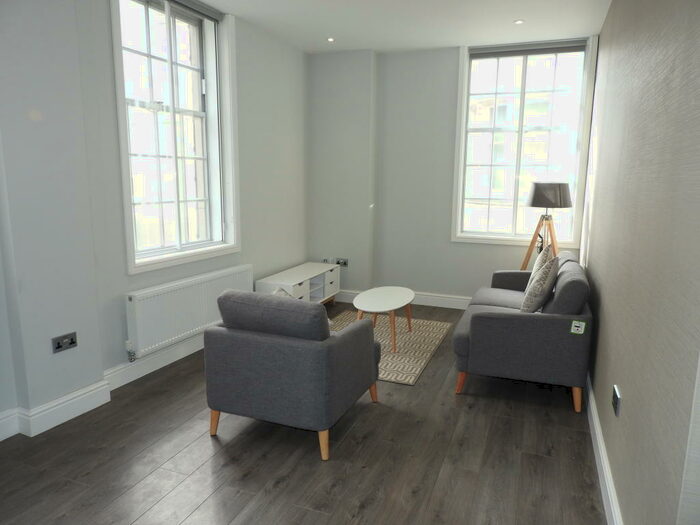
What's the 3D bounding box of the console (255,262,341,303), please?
[{"bbox_3d":[-0.501,0.336,5.050,0.420,0.465,1.190,4,10,20],"label":"console"}]

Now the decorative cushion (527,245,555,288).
[{"bbox_3d":[1.559,0.098,3.967,0.140,0.430,0.430,24,12,4],"label":"decorative cushion"}]

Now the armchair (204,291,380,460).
[{"bbox_3d":[-0.300,0.512,2.883,0.770,0.830,0.800,4,10,21],"label":"armchair"}]

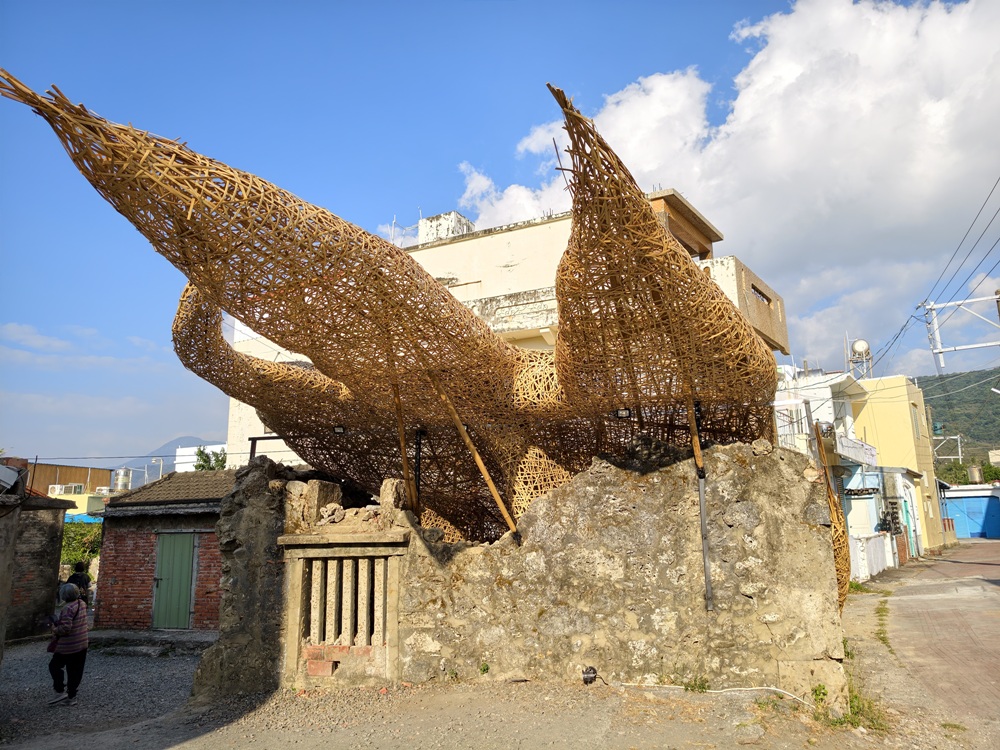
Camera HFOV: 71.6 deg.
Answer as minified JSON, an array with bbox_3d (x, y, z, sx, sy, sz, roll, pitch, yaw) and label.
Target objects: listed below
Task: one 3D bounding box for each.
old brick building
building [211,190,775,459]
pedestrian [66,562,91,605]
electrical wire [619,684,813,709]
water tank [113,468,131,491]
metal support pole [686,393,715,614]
[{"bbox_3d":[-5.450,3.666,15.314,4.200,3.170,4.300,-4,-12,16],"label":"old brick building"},{"bbox_3d":[-0.559,0.939,21.725,17.000,10.200,4.800,-7,-13,28],"label":"building"},{"bbox_3d":[-7.990,4.364,13.039,0.500,1.620,0.320,0,-11,-6],"label":"pedestrian"},{"bbox_3d":[1.844,2.708,5.995,1.600,0.060,0.420,-6,-12,23],"label":"electrical wire"},{"bbox_3d":[-22.052,6.075,40.500,0.900,1.300,0.900,-1,-11,0],"label":"water tank"},{"bbox_3d":[1.799,1.118,6.135,0.080,1.840,0.080,-1,-11,0],"label":"metal support pole"}]

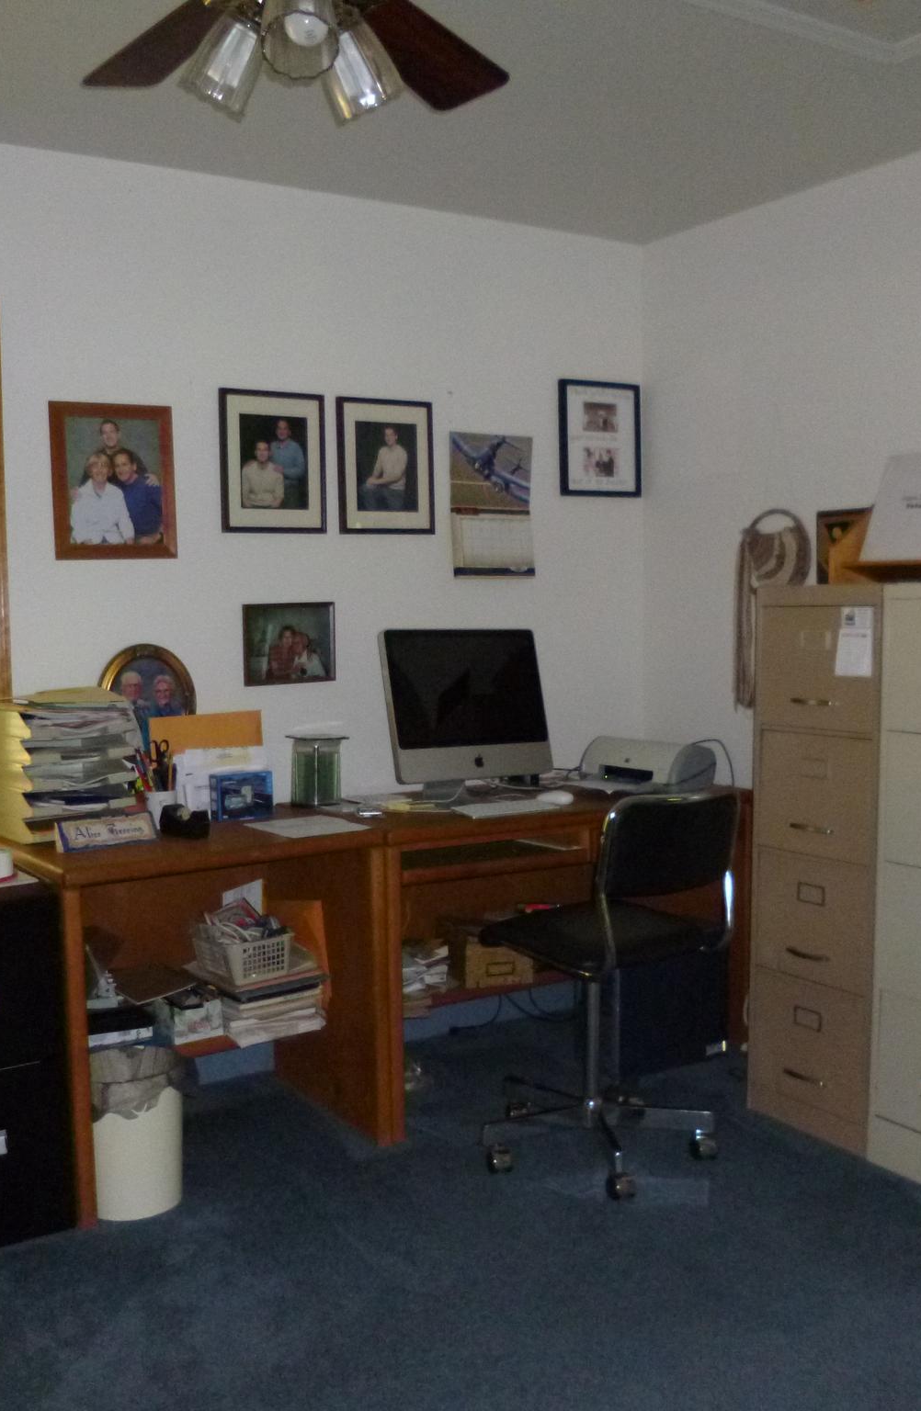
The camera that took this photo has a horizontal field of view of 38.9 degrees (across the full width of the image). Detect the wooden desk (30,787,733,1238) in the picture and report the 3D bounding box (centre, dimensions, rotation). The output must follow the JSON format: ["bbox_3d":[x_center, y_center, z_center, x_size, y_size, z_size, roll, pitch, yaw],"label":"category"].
[{"bbox_3d":[-0.138,0.638,3.428,1.944,0.762,0.613,-4,6,-32],"label":"wooden desk"}]

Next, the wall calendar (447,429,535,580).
[{"bbox_3d":[0.102,-0.599,3.920,0.290,0.424,0.012,-4,6,-32],"label":"wall calendar"}]

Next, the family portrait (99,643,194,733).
[{"bbox_3d":[-0.811,0.004,3.386,0.255,0.315,0.027,-4,6,-32],"label":"family portrait"}]

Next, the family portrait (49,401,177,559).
[{"bbox_3d":[-0.856,-0.556,3.248,0.312,0.388,0.022,-4,6,-32],"label":"family portrait"}]

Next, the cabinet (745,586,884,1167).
[{"bbox_3d":[1.008,0.368,3.205,0.438,1.319,0.379,-4,6,-32],"label":"cabinet"}]

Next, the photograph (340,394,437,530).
[{"bbox_3d":[-0.199,-0.667,3.656,0.311,0.375,0.022,-4,6,-32],"label":"photograph"}]

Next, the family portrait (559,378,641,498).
[{"bbox_3d":[0.445,-0.837,4.110,0.318,0.356,0.022,-4,6,-32],"label":"family portrait"}]

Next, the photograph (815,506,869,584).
[{"bbox_3d":[1.050,-0.407,3.498,0.022,0.235,0.245,-4,6,-32],"label":"photograph"}]

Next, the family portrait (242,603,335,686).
[{"bbox_3d":[-0.467,-0.170,3.592,0.274,0.220,0.022,-4,6,-32],"label":"family portrait"}]

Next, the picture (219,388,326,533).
[{"bbox_3d":[-0.489,-0.647,3.474,0.306,0.375,0.022,-4,6,-32],"label":"picture"}]

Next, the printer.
[{"bbox_3d":[0.538,0.151,3.791,0.205,0.132,0.400,-4,6,-32],"label":"printer"}]

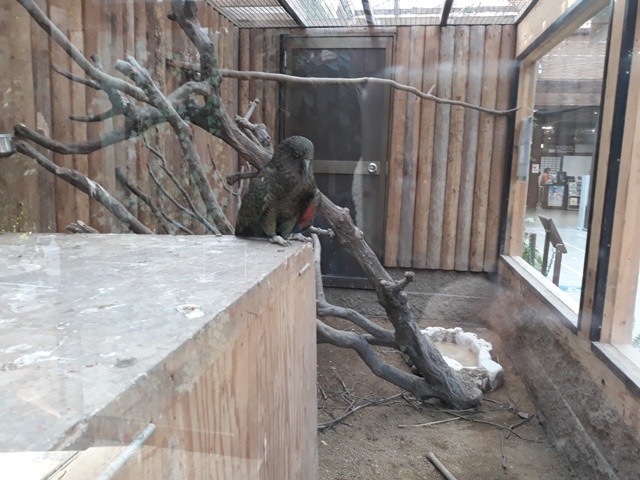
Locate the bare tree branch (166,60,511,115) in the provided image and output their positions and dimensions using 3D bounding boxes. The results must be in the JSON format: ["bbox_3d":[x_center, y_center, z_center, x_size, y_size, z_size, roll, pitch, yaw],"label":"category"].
[{"bbox_3d":[0.180,-0.843,2.784,2.005,0.211,0.160,0,8,-7],"label":"bare tree branch"}]

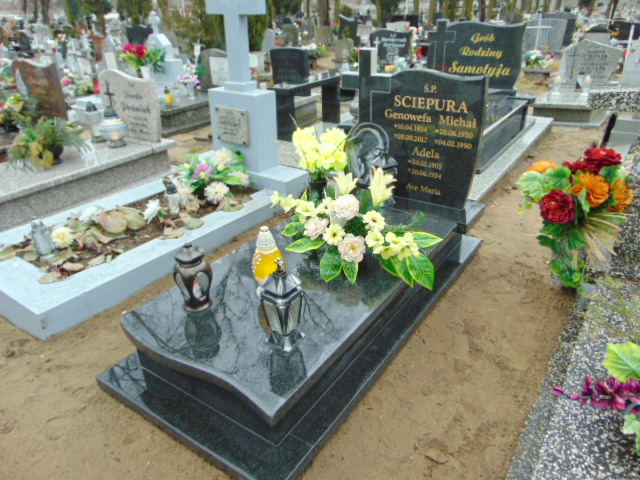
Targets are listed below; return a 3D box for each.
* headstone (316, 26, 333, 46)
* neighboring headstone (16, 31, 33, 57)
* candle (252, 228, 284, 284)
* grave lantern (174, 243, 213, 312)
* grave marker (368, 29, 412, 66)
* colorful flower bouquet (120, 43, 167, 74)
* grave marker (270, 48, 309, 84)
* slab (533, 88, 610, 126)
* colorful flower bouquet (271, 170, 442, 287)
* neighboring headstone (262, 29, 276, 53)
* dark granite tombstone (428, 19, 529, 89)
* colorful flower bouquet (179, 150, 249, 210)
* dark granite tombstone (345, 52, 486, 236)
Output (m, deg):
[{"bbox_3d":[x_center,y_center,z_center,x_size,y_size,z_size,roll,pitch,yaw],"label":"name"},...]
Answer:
[{"bbox_3d":[0.173,-6.843,15.579,0.620,0.620,0.110,16,30,30],"label":"headstone"},{"bbox_3d":[-7.711,-5.102,12.000,0.500,0.620,0.120,16,30,30],"label":"neighboring headstone"},{"bbox_3d":[-0.208,0.088,1.828,0.115,0.285,0.115,0,26,0],"label":"candle"},{"bbox_3d":[-0.426,0.120,1.565,0.125,0.242,0.125,0,26,0],"label":"grave lantern"},{"bbox_3d":[1.213,-3.337,8.042,0.760,0.620,0.110,16,30,30],"label":"grave marker"},{"bbox_3d":[-2.289,-2.356,6.000,0.560,0.380,0.420,16,30,30],"label":"colorful flower bouquet"},{"bbox_3d":[-0.369,-2.069,5.715,0.500,0.520,0.110,16,30,30],"label":"grave marker"},{"bbox_3d":[3.257,-1.760,6.017,0.800,0.210,1.800,16,30,30],"label":"slab"},{"bbox_3d":[0.150,-0.072,2.035,0.680,0.370,0.480,16,30,30],"label":"colorful flower bouquet"},{"bbox_3d":[-1.420,-5.597,13.000,0.420,0.680,0.120,16,30,30],"label":"neighboring headstone"},{"bbox_3d":[1.671,-2.032,5.084,1.030,0.700,0.110,16,30,30],"label":"dark granite tombstone"},{"bbox_3d":[-0.726,-0.423,3.160,0.480,0.340,0.400,16,30,30],"label":"colorful flower bouquet"},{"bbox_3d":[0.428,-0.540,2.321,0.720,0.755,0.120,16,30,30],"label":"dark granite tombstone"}]

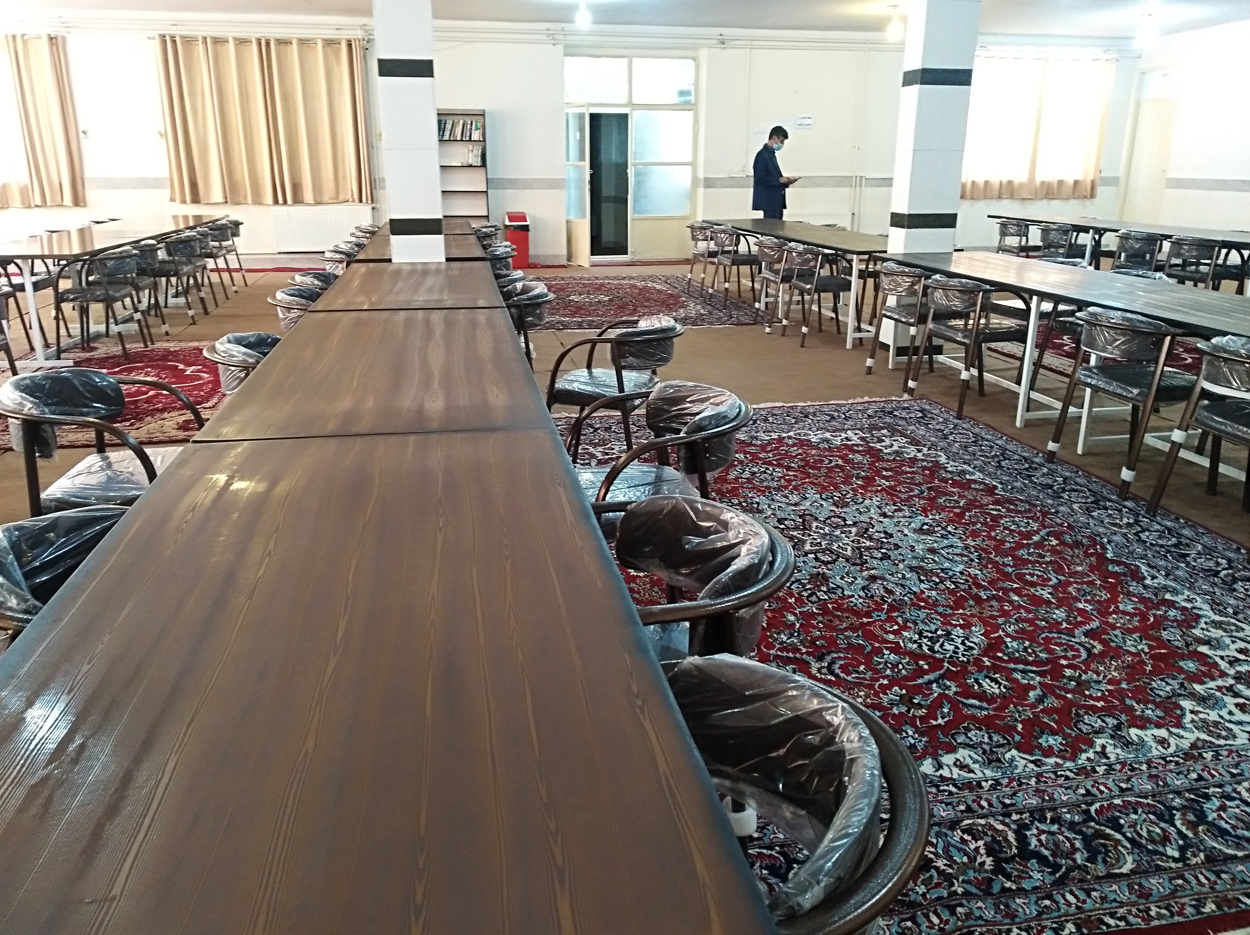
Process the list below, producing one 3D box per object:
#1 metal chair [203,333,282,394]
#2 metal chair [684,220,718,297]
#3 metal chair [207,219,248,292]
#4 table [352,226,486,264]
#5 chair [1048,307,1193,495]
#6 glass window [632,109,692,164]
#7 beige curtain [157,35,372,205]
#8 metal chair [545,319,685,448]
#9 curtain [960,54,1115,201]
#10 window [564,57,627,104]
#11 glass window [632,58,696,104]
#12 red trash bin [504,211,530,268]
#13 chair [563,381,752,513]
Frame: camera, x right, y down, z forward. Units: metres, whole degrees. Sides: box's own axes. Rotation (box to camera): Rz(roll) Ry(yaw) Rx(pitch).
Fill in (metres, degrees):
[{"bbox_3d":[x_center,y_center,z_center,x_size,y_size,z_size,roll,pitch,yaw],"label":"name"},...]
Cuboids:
[{"bbox_3d":[-1.382,-0.176,3.854,0.570,0.740,0.570,-3,18,-10],"label":"metal chair"},{"bbox_3d":[0.979,-2.243,10.147,0.570,0.740,0.570,-3,18,-10],"label":"metal chair"},{"bbox_3d":[-4.557,-2.363,10.428,0.550,0.770,0.560,-3,18,-10],"label":"metal chair"},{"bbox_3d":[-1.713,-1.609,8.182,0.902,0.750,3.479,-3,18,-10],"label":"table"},{"bbox_3d":[2.369,-0.321,4.319,0.570,0.770,0.560,-3,19,-10],"label":"chair"},{"bbox_3d":[0.537,-4.704,13.322,0.887,0.707,0.060,-3,18,-10],"label":"glass window"},{"bbox_3d":[-4.442,-4.294,11.671,2.430,1.940,0.150,-3,19,-10],"label":"beige curtain"},{"bbox_3d":[-0.029,-0.228,3.990,0.570,0.770,0.560,5,19,13],"label":"metal chair"},{"bbox_3d":[5.912,-4.854,13.503,2.250,1.950,0.150,-3,19,-10],"label":"curtain"},{"bbox_3d":[-0.404,-5.335,12.934,0.885,0.600,0.060,-3,18,-10],"label":"window"},{"bbox_3d":[0.542,-5.395,13.095,0.914,0.594,0.060,-3,18,-10],"label":"glass window"},{"bbox_3d":[-1.462,-3.088,12.731,0.350,0.720,0.320,-3,18,-10],"label":"red trash bin"},{"bbox_3d":[0.106,0.183,2.749,0.570,0.770,0.560,-3,19,-10],"label":"chair"}]

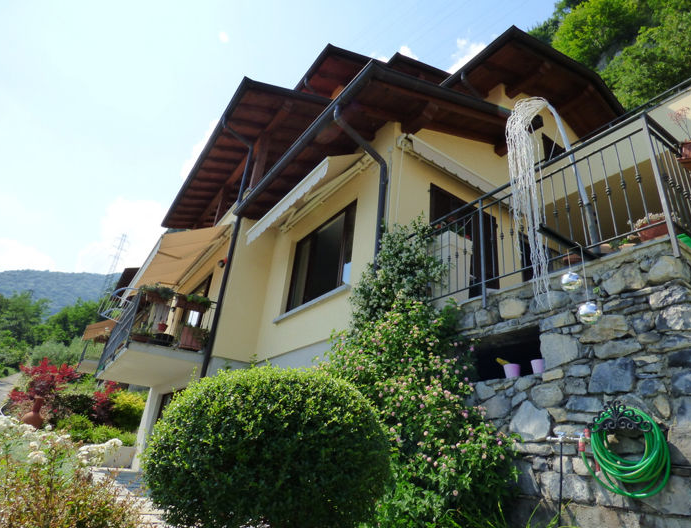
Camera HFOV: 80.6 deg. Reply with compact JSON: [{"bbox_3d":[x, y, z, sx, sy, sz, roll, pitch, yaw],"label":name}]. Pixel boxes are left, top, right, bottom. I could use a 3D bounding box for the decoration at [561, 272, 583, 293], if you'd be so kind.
[{"bbox_3d":[1.538,0.119,2.760,0.140,0.140,0.140,19,-27,-29],"label":"decoration"}]

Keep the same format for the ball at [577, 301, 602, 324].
[{"bbox_3d":[1.642,0.326,2.740,0.155,0.155,0.155,4,-24,2],"label":"ball"}]

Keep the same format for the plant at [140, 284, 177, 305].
[{"bbox_3d":[-3.308,0.532,7.136,0.520,0.300,0.250,19,-27,-29],"label":"plant"}]

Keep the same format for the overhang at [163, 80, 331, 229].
[{"bbox_3d":[-3.301,-2.473,11.543,1.900,0.800,7.800,19,-27,-29],"label":"overhang"}]

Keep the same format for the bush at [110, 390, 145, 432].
[{"bbox_3d":[-7.693,5.254,14.500,1.450,1.400,1.450,19,-27,-29],"label":"bush"}]

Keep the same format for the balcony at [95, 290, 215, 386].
[{"bbox_3d":[-4.636,2.053,9.605,1.491,1.113,6.195,19,-27,-29],"label":"balcony"}]

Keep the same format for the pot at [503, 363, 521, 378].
[{"bbox_3d":[1.436,0.909,3.491,0.150,0.140,0.150,4,-24,2],"label":"pot"}]

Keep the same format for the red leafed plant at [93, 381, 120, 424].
[{"bbox_3d":[-8.395,4.865,14.300,0.850,1.450,0.850,19,-27,-29],"label":"red leafed plant"}]

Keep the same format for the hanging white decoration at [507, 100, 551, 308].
[{"bbox_3d":[1.296,-0.575,2.839,0.500,1.800,0.260,19,-27,-29],"label":"hanging white decoration"}]

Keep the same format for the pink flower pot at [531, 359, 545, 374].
[{"bbox_3d":[1.576,0.826,3.298,0.150,0.140,0.150,4,-24,2],"label":"pink flower pot"}]

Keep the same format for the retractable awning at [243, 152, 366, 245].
[{"bbox_3d":[-0.805,-1.004,7.278,0.840,0.630,3.255,19,-27,-29],"label":"retractable awning"}]

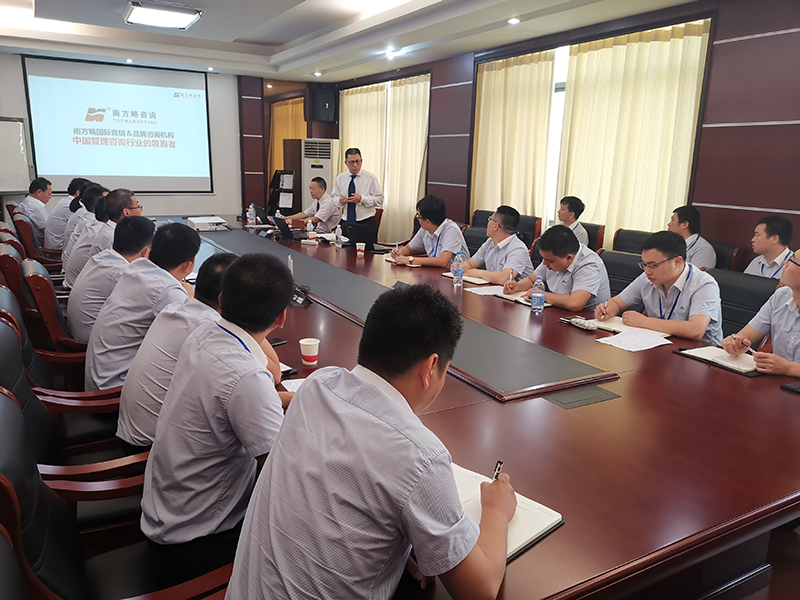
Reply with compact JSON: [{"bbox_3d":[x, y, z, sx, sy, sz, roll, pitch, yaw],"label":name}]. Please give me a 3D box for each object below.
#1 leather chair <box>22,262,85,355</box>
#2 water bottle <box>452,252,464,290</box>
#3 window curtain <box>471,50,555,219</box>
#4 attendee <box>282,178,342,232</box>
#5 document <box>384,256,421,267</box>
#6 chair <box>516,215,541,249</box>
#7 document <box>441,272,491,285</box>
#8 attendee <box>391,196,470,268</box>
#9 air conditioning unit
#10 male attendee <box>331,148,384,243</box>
[{"bbox_3d":[-1.472,0.297,3.151,0.660,1.030,0.630,-6,14,-30],"label":"leather chair"},{"bbox_3d":[0.374,-0.196,3.935,0.064,0.216,0.064,-6,14,-30],"label":"water bottle"},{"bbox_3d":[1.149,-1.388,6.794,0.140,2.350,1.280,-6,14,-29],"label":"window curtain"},{"bbox_3d":[-1.061,-0.790,7.452,0.720,1.310,0.520,-6,14,-29],"label":"attendee"},{"bbox_3d":[0.070,-0.293,4.790,0.225,0.020,0.360,-6,14,-30],"label":"document"},{"bbox_3d":[0.962,-0.322,6.228,0.660,1.030,0.620,-6,14,-30],"label":"chair"},{"bbox_3d":[0.470,-0.160,4.324,0.230,0.020,0.370,-6,14,-29],"label":"document"},{"bbox_3d":[0.279,-0.195,4.987,0.720,1.270,0.550,-4,14,-25],"label":"attendee"},{"bbox_3d":[-1.304,-1.607,9.881,0.480,1.830,0.340,-1,13,-12],"label":"air conditioning unit"},{"bbox_3d":[-0.479,-0.770,6.673,0.530,1.650,0.360,4,13,10],"label":"male attendee"}]

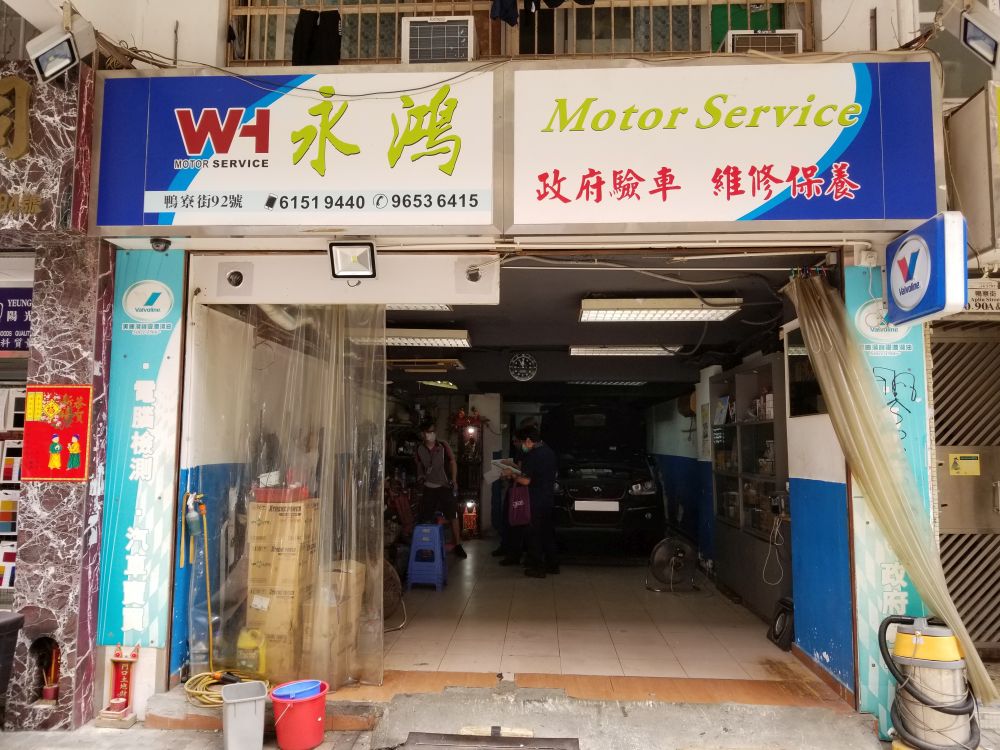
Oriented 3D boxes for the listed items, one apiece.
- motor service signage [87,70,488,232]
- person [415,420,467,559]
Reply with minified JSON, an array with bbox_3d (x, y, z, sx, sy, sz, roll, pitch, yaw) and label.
[{"bbox_3d":[-1.209,-1.316,4.485,2.360,0.950,0.180,0,-5,3],"label":"motor service signage"},{"bbox_3d":[-0.805,1.491,9.965,0.600,1.740,0.400,1,-5,-3],"label":"person"}]

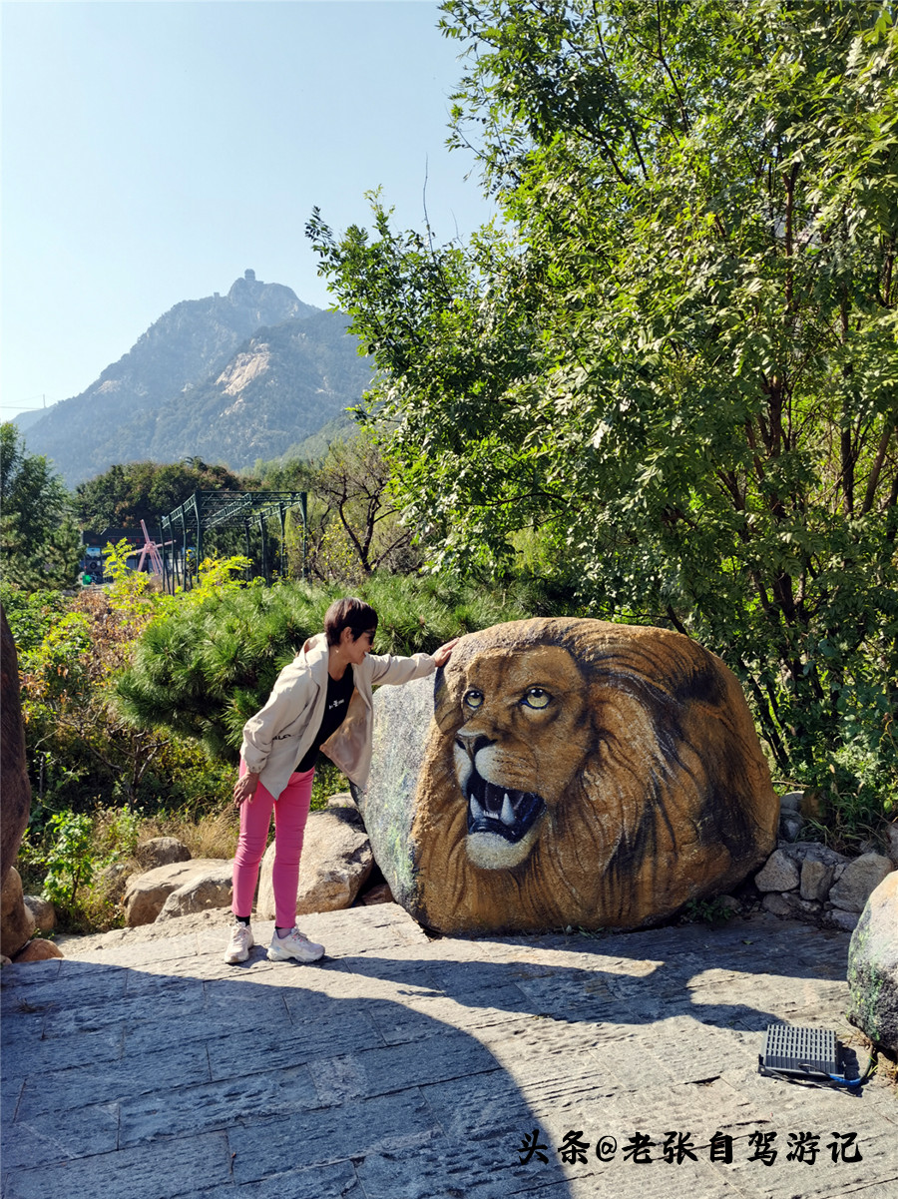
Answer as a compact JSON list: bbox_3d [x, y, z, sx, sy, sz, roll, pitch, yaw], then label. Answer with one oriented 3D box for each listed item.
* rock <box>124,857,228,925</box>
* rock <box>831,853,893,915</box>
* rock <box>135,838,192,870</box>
[{"bbox_3d":[-1.272,1.372,4.370,0.490,0.270,0.420,-1,3,-20],"label":"rock"},{"bbox_3d":[1.899,1.304,4.300,0.310,0.260,0.260,1,3,20],"label":"rock"},{"bbox_3d":[-1.662,1.485,5.432,0.340,0.200,0.280,-1,1,-11],"label":"rock"}]

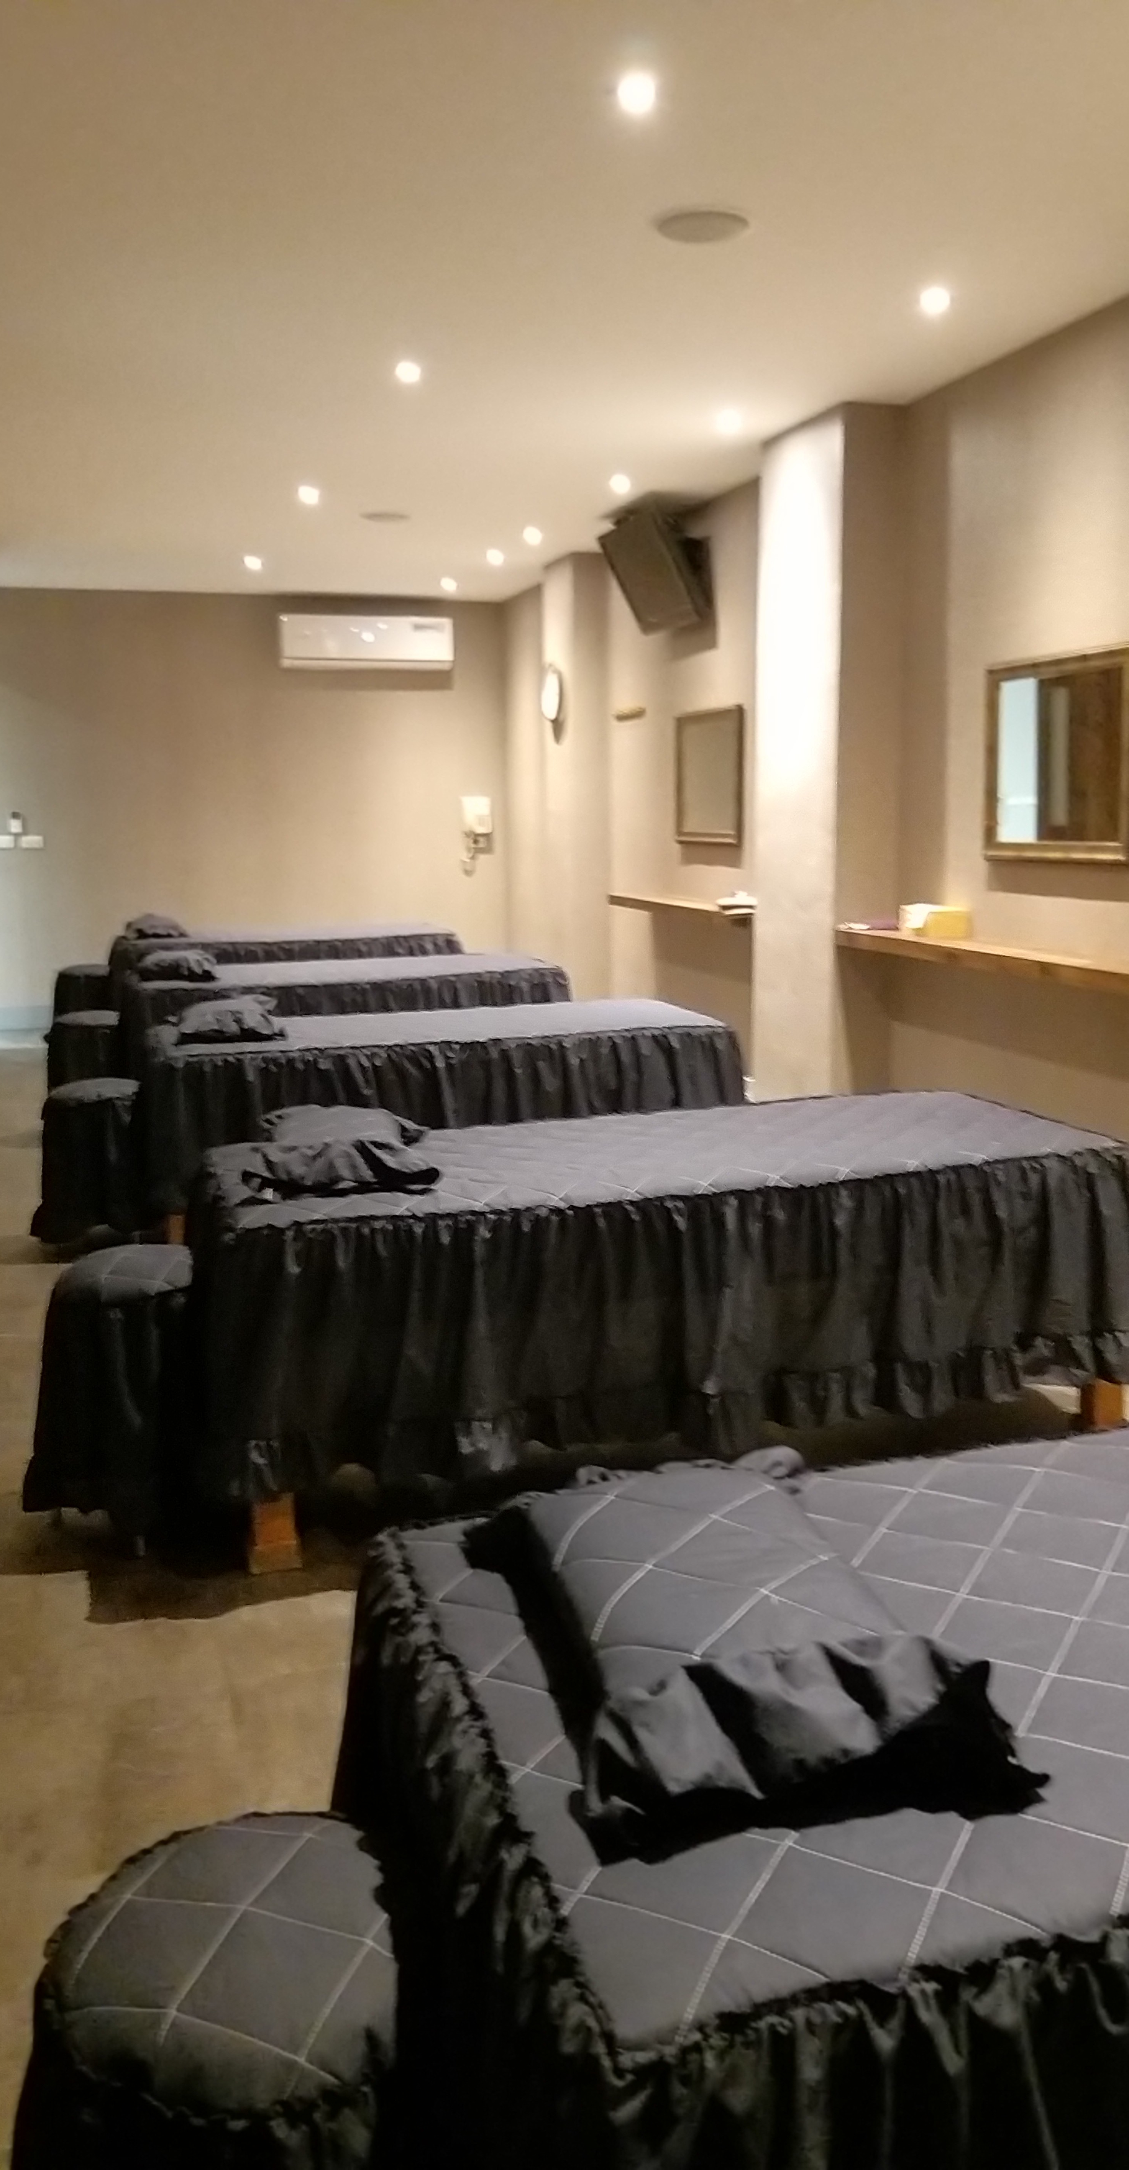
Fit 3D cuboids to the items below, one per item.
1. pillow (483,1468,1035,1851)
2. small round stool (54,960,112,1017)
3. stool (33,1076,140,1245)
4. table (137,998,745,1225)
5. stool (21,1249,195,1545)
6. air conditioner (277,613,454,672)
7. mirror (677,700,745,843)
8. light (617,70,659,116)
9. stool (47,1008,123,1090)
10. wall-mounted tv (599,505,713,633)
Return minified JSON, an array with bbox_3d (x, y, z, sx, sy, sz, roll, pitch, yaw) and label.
[{"bbox_3d":[0.122,0.413,1.319,0.325,0.105,0.465,-3,10,-15],"label":"pillow"},{"bbox_3d":[-2.517,-0.384,8.788,0.400,0.485,0.400,-3,10,-16],"label":"small round stool"},{"bbox_3d":[-1.389,0.220,4.899,0.369,0.455,0.369,-4,10,-16],"label":"stool"},{"bbox_3d":[-0.396,0.054,5.205,1.834,0.500,0.766,-4,10,-16],"label":"table"},{"bbox_3d":[-0.780,0.541,2.978,0.369,0.455,0.369,-4,10,-16],"label":"stool"},{"bbox_3d":[-1.228,-2.728,10.079,1.050,0.315,0.220,-3,10,-16],"label":"air conditioner"},{"bbox_3d":[0.620,-1.331,7.058,0.039,0.569,0.754,-4,10,-16],"label":"mirror"},{"bbox_3d":[0.131,-1.806,2.965,0.080,0.045,0.080,-1,10,0],"label":"light"},{"bbox_3d":[-1.902,-0.076,6.661,0.369,0.455,0.369,-4,10,-16],"label":"stool"},{"bbox_3d":[0.400,-2.232,7.097,0.080,0.475,0.690,-32,17,-10],"label":"wall-mounted tv"}]

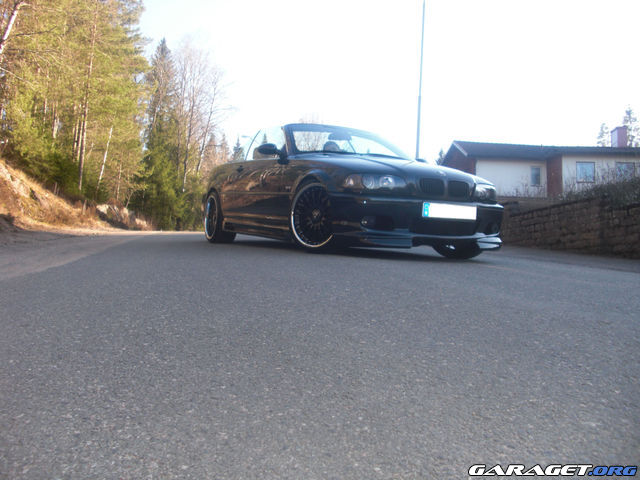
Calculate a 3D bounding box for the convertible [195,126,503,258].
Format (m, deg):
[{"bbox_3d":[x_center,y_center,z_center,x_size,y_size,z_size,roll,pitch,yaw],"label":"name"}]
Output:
[{"bbox_3d":[0.021,-0.541,7.205,1.800,1.320,4.500,3,0,-28],"label":"convertible"}]

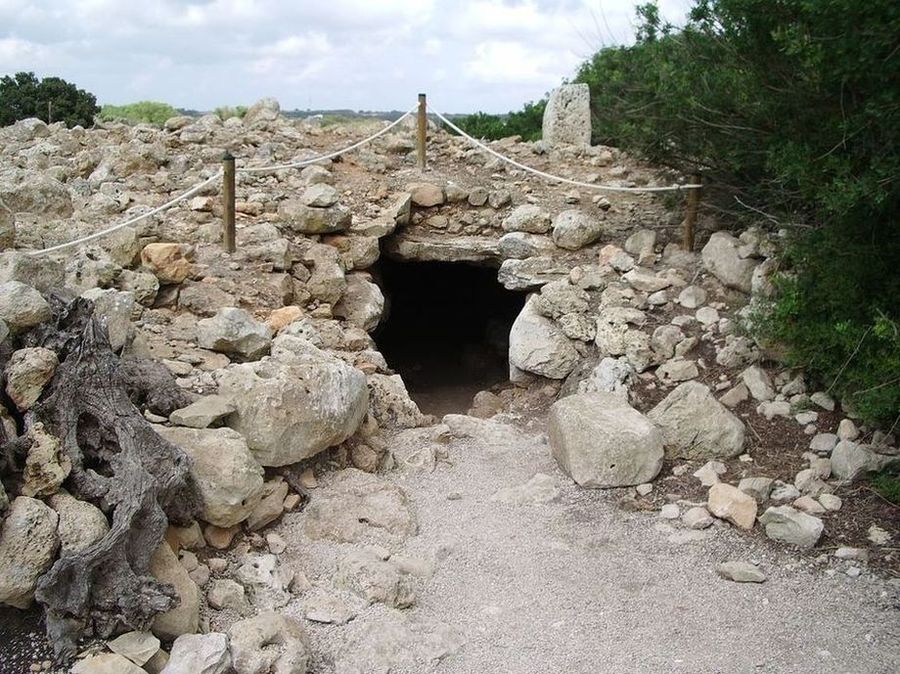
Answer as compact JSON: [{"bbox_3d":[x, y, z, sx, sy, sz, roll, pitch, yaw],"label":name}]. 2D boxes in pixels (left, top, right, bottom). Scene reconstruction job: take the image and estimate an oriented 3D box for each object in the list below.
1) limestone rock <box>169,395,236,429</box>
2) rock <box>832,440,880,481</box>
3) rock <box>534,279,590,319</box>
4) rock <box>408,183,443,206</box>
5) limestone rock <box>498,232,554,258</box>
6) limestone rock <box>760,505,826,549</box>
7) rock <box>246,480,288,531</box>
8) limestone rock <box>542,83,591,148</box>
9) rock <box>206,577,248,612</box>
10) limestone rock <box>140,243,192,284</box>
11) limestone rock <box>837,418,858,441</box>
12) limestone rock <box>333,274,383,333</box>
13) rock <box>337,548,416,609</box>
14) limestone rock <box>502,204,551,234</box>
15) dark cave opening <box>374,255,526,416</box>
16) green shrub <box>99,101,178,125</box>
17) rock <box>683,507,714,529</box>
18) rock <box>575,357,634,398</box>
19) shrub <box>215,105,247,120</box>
[{"bbox_3d":[-1.221,0.368,4.522,0.320,0.110,0.220,-1,14,-10],"label":"limestone rock"},{"bbox_3d":[1.914,0.582,4.282,0.240,0.150,0.200,6,15,25],"label":"rock"},{"bbox_3d":[0.698,-0.239,5.650,0.340,0.230,0.270,0,14,0],"label":"rock"},{"bbox_3d":[-0.168,-0.979,6.246,0.260,0.160,0.210,0,14,-1],"label":"rock"},{"bbox_3d":[0.502,-0.594,5.900,0.370,0.165,0.280,0,14,0],"label":"limestone rock"},{"bbox_3d":[1.394,0.773,3.712,0.260,0.120,0.180,6,15,21],"label":"limestone rock"},{"bbox_3d":[-0.783,0.719,3.882,0.190,0.180,0.220,-3,14,-12],"label":"rock"},{"bbox_3d":[1.214,-2.305,9.519,0.450,0.680,0.270,0,14,-5],"label":"limestone rock"},{"bbox_3d":[-0.791,0.919,3.232,0.150,0.085,0.125,-4,14,-15],"label":"rock"},{"bbox_3d":[-1.869,-0.485,6.000,0.340,0.250,0.280,0,14,0],"label":"limestone rock"},{"bbox_3d":[1.967,0.458,4.500,0.108,0.100,0.090,0,14,0],"label":"limestone rock"},{"bbox_3d":[-0.555,-0.207,5.457,0.320,0.340,0.340,-1,14,-6],"label":"limestone rock"},{"bbox_3d":[-0.274,0.873,3.302,0.280,0.120,0.260,-1,14,-5],"label":"rock"},{"bbox_3d":[0.512,-0.788,6.100,0.320,0.190,0.250,0,14,0],"label":"limestone rock"},{"bbox_3d":[0.003,0.007,5.900,0.970,1.050,0.750,0,14,0],"label":"dark cave opening"},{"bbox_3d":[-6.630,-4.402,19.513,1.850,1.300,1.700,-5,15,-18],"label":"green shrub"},{"bbox_3d":[1.097,0.802,4.019,0.125,0.080,0.100,1,14,0],"label":"rock"},{"bbox_3d":[0.841,0.237,4.948,0.320,0.270,0.280,2,14,10],"label":"rock"},{"bbox_3d":[-4.677,-4.565,19.473,0.800,0.800,0.750,-3,14,-13],"label":"shrub"}]

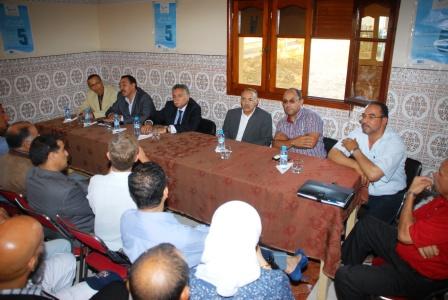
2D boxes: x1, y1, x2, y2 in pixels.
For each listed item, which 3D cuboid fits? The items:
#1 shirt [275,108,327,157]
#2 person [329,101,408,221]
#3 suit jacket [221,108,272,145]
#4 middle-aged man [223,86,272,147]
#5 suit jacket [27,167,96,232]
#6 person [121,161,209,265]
[{"bbox_3d":[0.596,-0.029,2.965,0.500,0.600,0.380,13,23,31],"label":"shirt"},{"bbox_3d":[1.010,0.310,2.496,0.580,1.260,0.800,15,24,36],"label":"person"},{"bbox_3d":[0.204,-0.114,3.229,0.520,0.640,0.360,11,22,27],"label":"suit jacket"},{"bbox_3d":[0.094,0.092,3.124,0.540,1.250,0.800,11,22,27],"label":"middle-aged man"},{"bbox_3d":[-1.002,0.361,2.166,0.480,0.580,0.420,13,23,31],"label":"suit jacket"},{"bbox_3d":[-0.266,0.538,1.920,0.530,1.180,0.800,8,21,21],"label":"person"}]

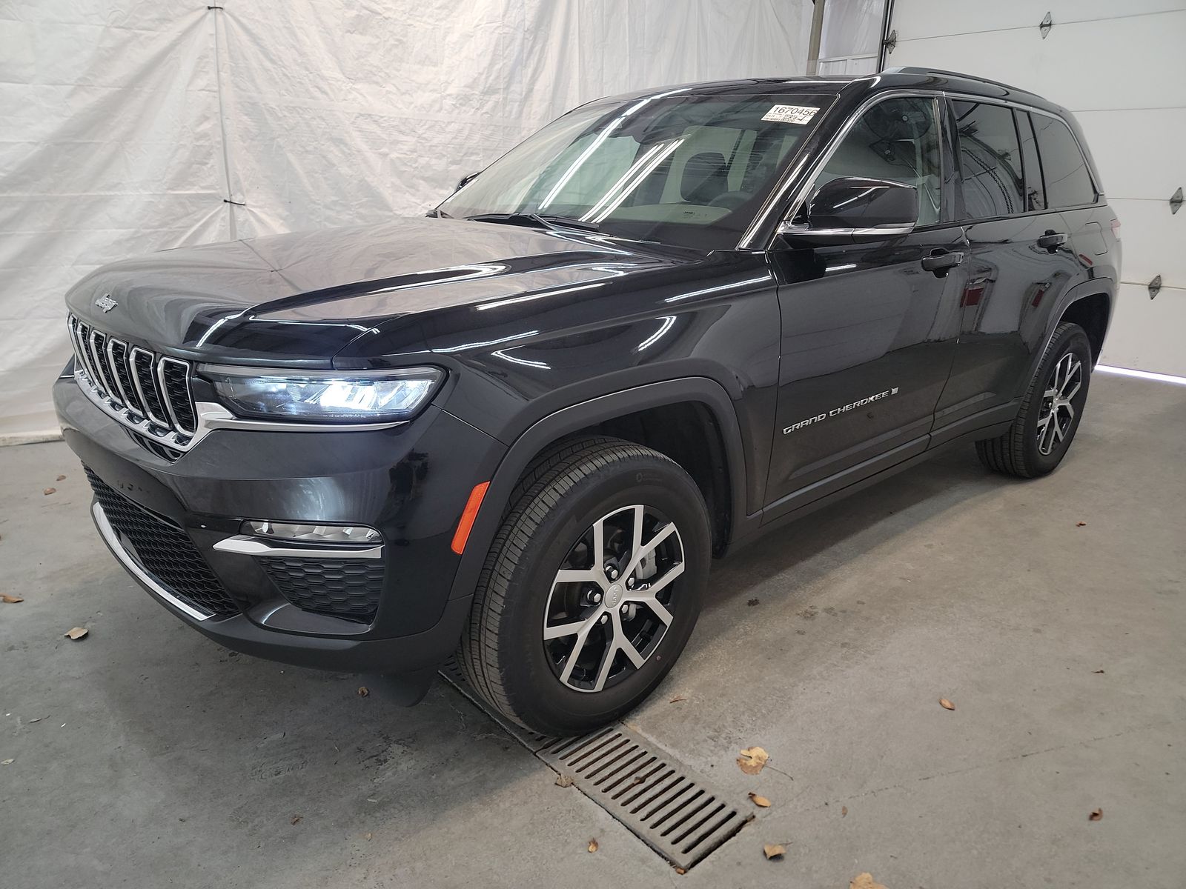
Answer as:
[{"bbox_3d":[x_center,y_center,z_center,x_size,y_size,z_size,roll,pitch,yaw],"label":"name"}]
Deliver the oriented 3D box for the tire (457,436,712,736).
[{"bbox_3d":[-0.003,0.366,2.201,0.770,0.770,0.270,-15,25,-39],"label":"tire"}]

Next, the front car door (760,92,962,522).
[{"bbox_3d":[0.880,-0.515,2.754,1.200,1.270,0.270,-15,23,-40],"label":"front car door"}]

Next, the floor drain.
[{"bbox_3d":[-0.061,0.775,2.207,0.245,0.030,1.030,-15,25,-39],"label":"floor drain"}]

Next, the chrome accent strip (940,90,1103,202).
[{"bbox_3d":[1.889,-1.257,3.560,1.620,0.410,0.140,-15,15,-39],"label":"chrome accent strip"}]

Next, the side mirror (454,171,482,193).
[{"bbox_3d":[-0.529,-1.130,3.754,0.200,0.195,0.230,-15,23,-40],"label":"side mirror"}]

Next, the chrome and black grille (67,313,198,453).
[{"bbox_3d":[-1.191,-0.172,2.081,0.120,0.270,1.000,-15,23,-40],"label":"chrome and black grille"}]

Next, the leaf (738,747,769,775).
[{"bbox_3d":[0.406,0.796,2.078,0.070,0.025,0.082,0,18,0],"label":"leaf"}]

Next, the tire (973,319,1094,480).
[{"bbox_3d":[2.195,-0.236,4.091,0.772,0.772,0.260,-15,23,-40],"label":"tire"}]

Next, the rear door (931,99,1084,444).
[{"bbox_3d":[1.682,-0.730,3.436,1.210,1.290,0.275,-15,23,-40],"label":"rear door"}]

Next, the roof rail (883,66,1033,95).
[{"bbox_3d":[1.533,-1.442,3.305,1.430,0.080,0.075,-15,25,-39],"label":"roof rail"}]

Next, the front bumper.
[{"bbox_3d":[-1.033,0.085,2.314,0.610,0.720,1.920,-15,23,-40],"label":"front bumper"}]

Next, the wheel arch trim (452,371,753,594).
[{"bbox_3d":[0.053,0.111,2.021,1.030,0.540,0.140,-15,25,-39],"label":"wheel arch trim"}]

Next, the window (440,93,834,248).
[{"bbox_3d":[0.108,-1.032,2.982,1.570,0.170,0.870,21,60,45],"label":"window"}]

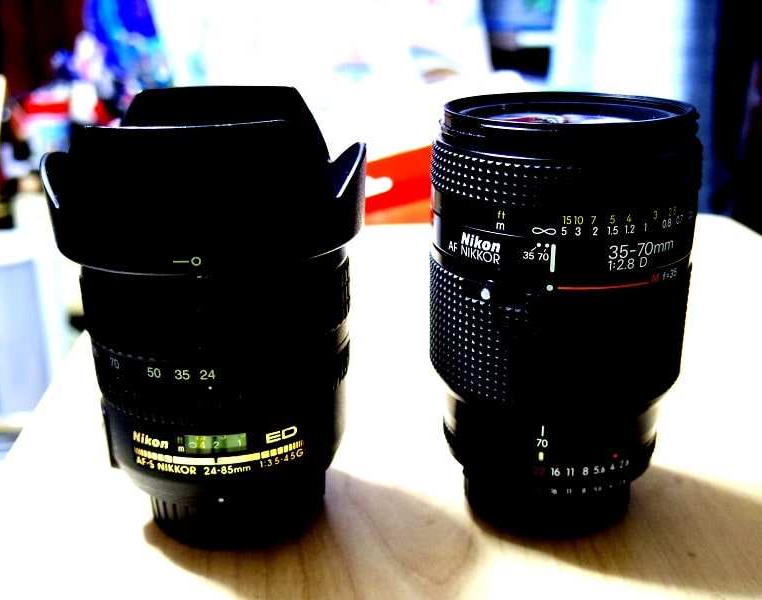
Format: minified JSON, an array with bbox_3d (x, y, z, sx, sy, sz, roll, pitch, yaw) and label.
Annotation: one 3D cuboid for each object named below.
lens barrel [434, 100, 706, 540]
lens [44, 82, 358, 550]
[{"bbox_3d":[0.051,0.004,0.263,0.072,0.119,0.072,4,20,15],"label":"lens barrel"},{"bbox_3d":[-0.046,0.005,0.261,0.086,0.122,0.086,-1,19,0],"label":"lens"}]

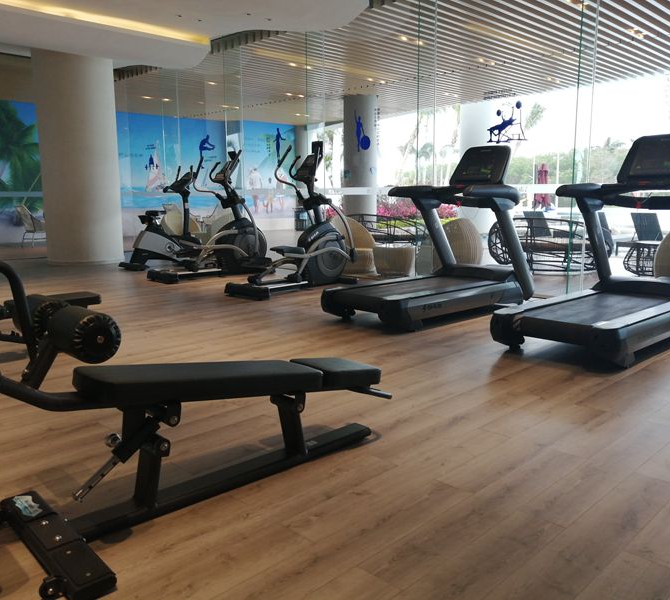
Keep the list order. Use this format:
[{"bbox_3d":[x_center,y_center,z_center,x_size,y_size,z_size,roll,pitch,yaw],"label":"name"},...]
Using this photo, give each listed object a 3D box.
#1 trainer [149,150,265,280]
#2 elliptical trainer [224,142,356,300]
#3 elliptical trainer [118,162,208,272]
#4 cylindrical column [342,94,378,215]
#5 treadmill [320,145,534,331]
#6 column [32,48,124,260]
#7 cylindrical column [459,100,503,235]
[{"bbox_3d":[-1.656,-1.171,8.603,1.700,1.690,0.700,-8,12,-40],"label":"trainer"},{"bbox_3d":[-0.439,-0.977,7.359,0.700,1.690,1.690,8,12,40],"label":"elliptical trainer"},{"bbox_3d":[-2.704,-1.292,9.758,1.150,1.570,0.560,-9,12,-42],"label":"elliptical trainer"},{"bbox_3d":[0.651,-3.297,15.864,0.840,3.540,0.840,0,9,2],"label":"cylindrical column"},{"bbox_3d":[0.951,-0.634,5.695,2.068,1.530,0.940,-9,13,-43],"label":"treadmill"},{"bbox_3d":[-4.332,-2.361,10.629,1.240,3.420,1.240,-4,10,-21],"label":"column"},{"bbox_3d":[3.888,-3.435,16.728,1.000,3.500,1.000,2,9,13],"label":"cylindrical column"}]

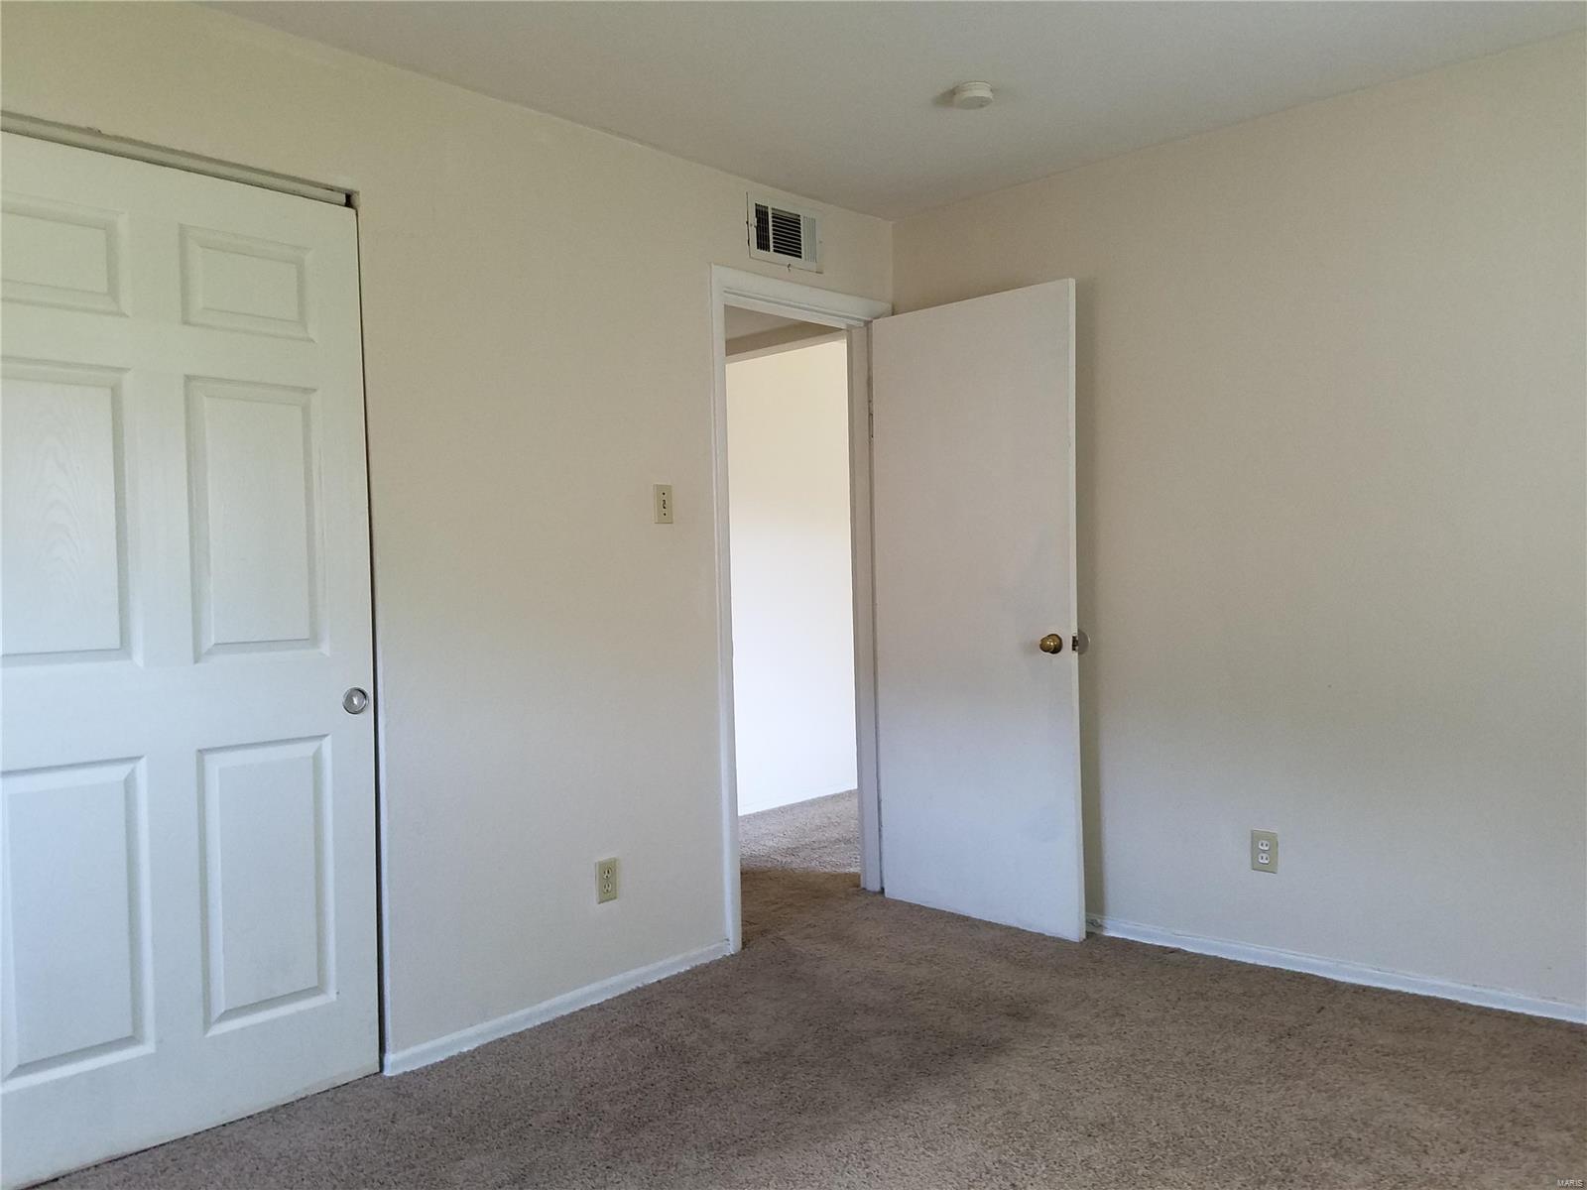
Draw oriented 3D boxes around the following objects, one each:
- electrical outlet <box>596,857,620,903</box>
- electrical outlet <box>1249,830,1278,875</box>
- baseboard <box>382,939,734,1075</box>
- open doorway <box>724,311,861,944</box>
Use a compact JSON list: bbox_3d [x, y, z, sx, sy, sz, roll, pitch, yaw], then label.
[{"bbox_3d":[-0.517,0.790,3.298,0.009,0.115,0.071,-1,1,43],"label":"electrical outlet"},{"bbox_3d":[1.358,0.740,3.432,0.071,0.115,0.009,-1,1,43],"label":"electrical outlet"},{"bbox_3d":[-0.579,1.092,3.227,0.015,0.054,1.138,-1,1,43],"label":"baseboard"},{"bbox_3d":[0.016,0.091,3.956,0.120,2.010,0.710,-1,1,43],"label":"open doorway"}]

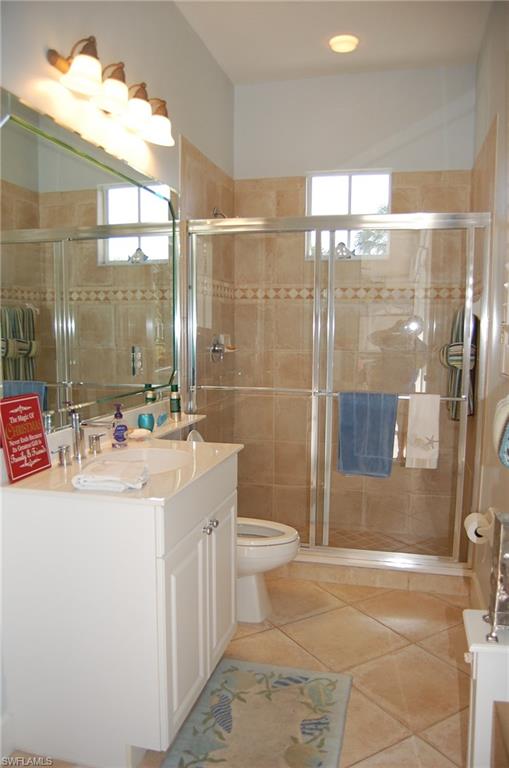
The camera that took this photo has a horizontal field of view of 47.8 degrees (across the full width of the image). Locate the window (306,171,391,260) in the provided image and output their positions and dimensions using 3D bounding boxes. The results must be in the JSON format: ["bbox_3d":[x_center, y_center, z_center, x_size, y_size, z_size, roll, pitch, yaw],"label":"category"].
[{"bbox_3d":[0.631,-1.135,3.860,0.561,0.579,0.070,2,5,14],"label":"window"}]

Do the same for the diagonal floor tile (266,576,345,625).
[{"bbox_3d":[0.171,1.074,2.874,0.412,0.012,0.412,-2,6,-31],"label":"diagonal floor tile"}]

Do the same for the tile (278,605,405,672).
[{"bbox_3d":[0.388,1.106,2.521,0.412,0.012,0.412,-2,6,-31],"label":"tile"}]

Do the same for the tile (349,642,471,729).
[{"bbox_3d":[0.607,1.138,2.176,0.412,0.012,0.412,-2,6,-31],"label":"tile"}]

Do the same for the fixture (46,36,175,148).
[{"bbox_3d":[-0.505,-1.096,2.226,0.203,0.208,0.764,2,5,14],"label":"fixture"}]

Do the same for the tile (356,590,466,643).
[{"bbox_3d":[0.752,1.091,2.731,0.412,0.012,0.412,-2,6,-31],"label":"tile"}]

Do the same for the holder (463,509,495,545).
[{"bbox_3d":[0.887,0.566,2.268,0.115,0.140,0.140,2,5,14],"label":"holder"}]

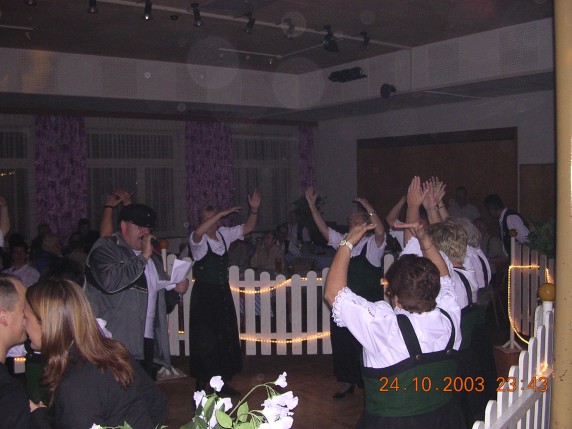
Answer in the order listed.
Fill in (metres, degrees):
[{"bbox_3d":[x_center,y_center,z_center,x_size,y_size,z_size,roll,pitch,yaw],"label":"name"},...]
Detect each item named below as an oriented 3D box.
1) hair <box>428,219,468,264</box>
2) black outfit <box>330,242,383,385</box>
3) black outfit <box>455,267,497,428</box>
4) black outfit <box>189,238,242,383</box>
[{"bbox_3d":[0.906,0.151,3.500,0.200,0.250,0.220,-3,4,-34],"label":"hair"},{"bbox_3d":[0.638,0.883,5.600,0.480,1.270,0.400,2,4,43],"label":"black outfit"},{"bbox_3d":[1.000,0.920,3.740,0.500,1.220,0.420,-3,4,-30],"label":"black outfit"},{"bbox_3d":[-0.629,0.856,5.600,0.480,1.280,0.400,-3,4,-37],"label":"black outfit"}]

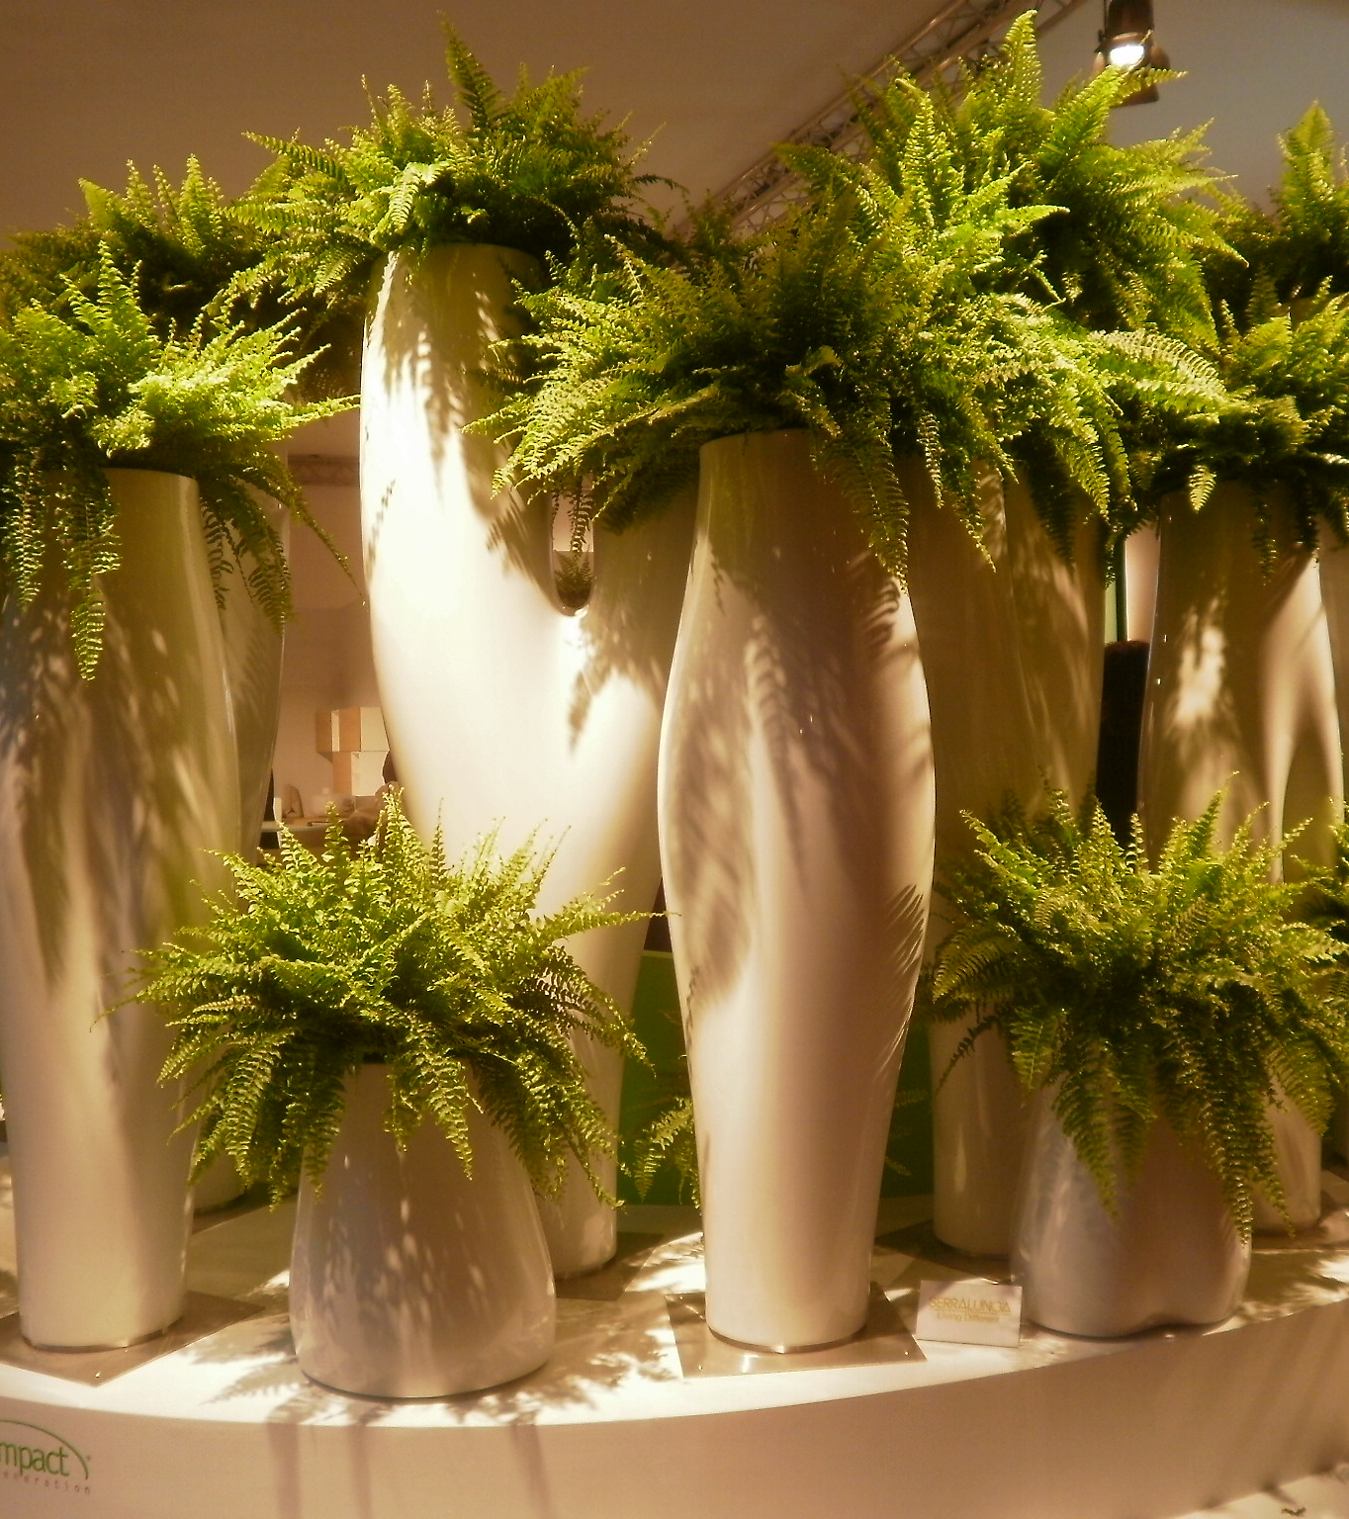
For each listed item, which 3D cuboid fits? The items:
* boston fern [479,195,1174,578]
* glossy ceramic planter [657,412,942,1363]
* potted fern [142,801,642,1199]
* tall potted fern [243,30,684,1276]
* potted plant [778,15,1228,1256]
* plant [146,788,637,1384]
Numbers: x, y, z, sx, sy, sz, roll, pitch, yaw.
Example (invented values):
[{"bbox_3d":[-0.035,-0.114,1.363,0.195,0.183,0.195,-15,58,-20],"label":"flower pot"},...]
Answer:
[{"bbox_3d":[0.310,-0.740,3.000,1.300,0.800,1.150,-1,0,0],"label":"boston fern"},{"bbox_3d":[0.214,0.224,2.611,0.460,1.500,0.440,-1,0,0],"label":"glossy ceramic planter"},{"bbox_3d":[-0.550,0.460,2.940,0.940,0.740,0.900,-1,0,0],"label":"potted fern"},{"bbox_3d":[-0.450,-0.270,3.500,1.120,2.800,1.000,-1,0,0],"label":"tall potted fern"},{"bbox_3d":[0.682,-0.254,3.059,0.920,2.430,0.950,-1,0,0],"label":"potted plant"},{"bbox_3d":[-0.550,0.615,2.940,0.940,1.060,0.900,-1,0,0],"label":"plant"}]

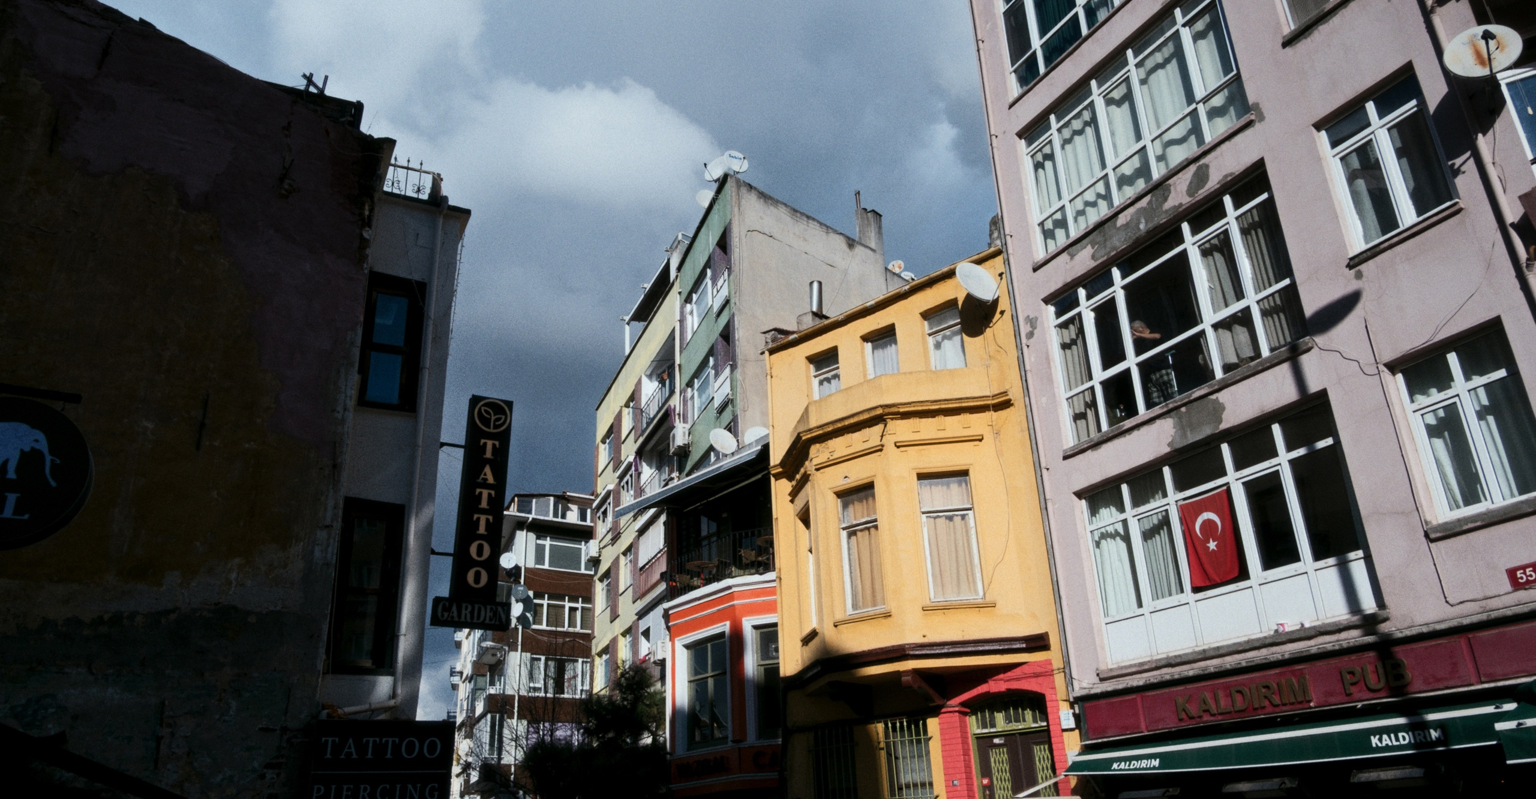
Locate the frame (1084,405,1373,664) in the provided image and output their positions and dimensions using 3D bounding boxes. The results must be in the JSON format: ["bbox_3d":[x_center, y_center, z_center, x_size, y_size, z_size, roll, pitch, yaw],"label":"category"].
[{"bbox_3d":[5.228,1.659,11.924,0.150,2.260,3.760,10,-26,-27],"label":"frame"}]

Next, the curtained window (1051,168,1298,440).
[{"bbox_3d":[4.962,-0.990,12.895,0.120,2.198,3.594,10,-26,-27],"label":"curtained window"}]

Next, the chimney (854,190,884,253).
[{"bbox_3d":[3.110,-5.468,31.475,0.480,2.235,0.720,17,-30,-39],"label":"chimney"}]

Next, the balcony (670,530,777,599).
[{"bbox_3d":[-1.000,3.494,21.560,0.464,0.950,3.579,17,-30,-37],"label":"balcony"}]

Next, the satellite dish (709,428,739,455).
[{"bbox_3d":[-0.942,0.891,21.725,0.650,0.680,0.260,11,-35,-28],"label":"satellite dish"}]

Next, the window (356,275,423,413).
[{"bbox_3d":[-4.907,-0.716,13.354,0.680,1.880,0.200,10,-26,-27],"label":"window"}]

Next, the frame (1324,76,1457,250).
[{"bbox_3d":[6.569,-2.489,10.752,0.150,1.630,1.130,10,-26,-27],"label":"frame"}]

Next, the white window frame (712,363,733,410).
[{"bbox_3d":[-1.185,-0.259,26.989,0.120,1.000,1.450,6,-24,-19],"label":"white window frame"}]

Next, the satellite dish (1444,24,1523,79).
[{"bbox_3d":[6.588,-3.247,9.427,0.630,0.620,0.400,-15,-26,26],"label":"satellite dish"}]

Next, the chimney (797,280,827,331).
[{"bbox_3d":[0.874,-1.754,19.626,0.480,1.209,0.420,-23,-30,40],"label":"chimney"}]

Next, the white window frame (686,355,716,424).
[{"bbox_3d":[-1.861,-0.225,29.255,0.150,1.420,2.600,6,-25,-19],"label":"white window frame"}]

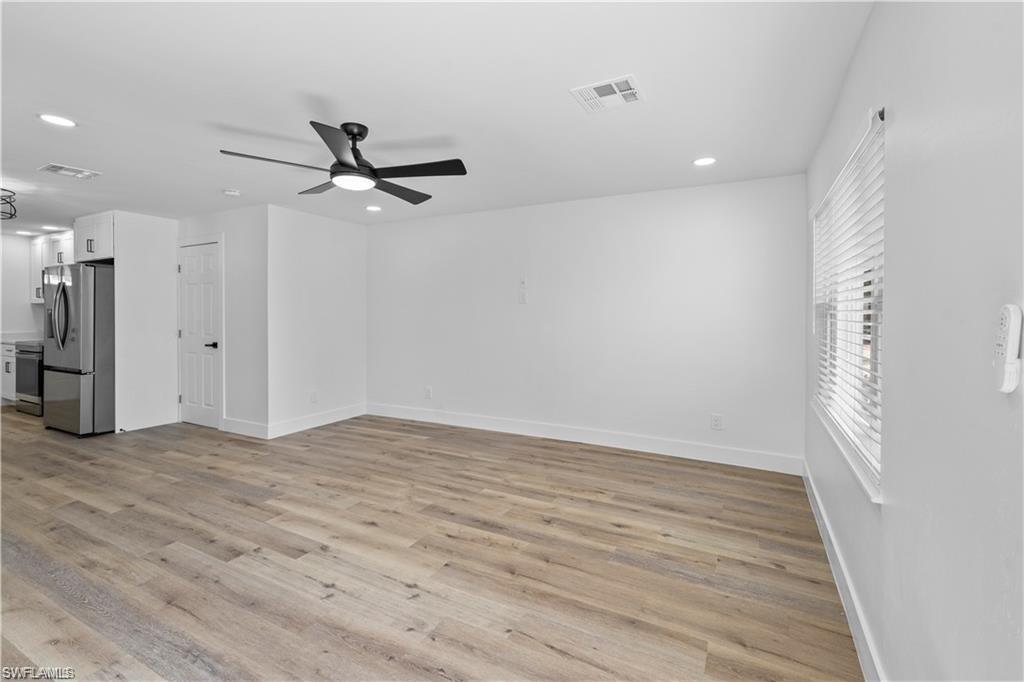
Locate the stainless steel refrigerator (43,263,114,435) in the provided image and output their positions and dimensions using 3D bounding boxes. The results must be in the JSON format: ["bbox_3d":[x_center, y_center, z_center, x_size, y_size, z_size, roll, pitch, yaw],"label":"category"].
[{"bbox_3d":[-4.604,0.072,5.188,0.910,1.780,0.890,1,2,28],"label":"stainless steel refrigerator"}]

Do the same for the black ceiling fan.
[{"bbox_3d":[-0.925,-1.107,2.710,1.280,0.340,1.280,1,2,28],"label":"black ceiling fan"}]

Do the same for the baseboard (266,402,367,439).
[{"bbox_3d":[-2.162,0.891,5.200,0.020,0.140,1.330,1,2,28],"label":"baseboard"}]

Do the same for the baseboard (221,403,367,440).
[{"bbox_3d":[-2.514,0.880,5.382,0.790,0.140,1.340,1,2,28],"label":"baseboard"}]

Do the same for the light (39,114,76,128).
[{"bbox_3d":[-2.622,-1.267,2.628,0.160,0.020,0.160,1,2,28],"label":"light"}]

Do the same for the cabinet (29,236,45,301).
[{"bbox_3d":[-6.658,-1.012,6.611,0.550,0.950,0.340,1,2,28],"label":"cabinet"}]

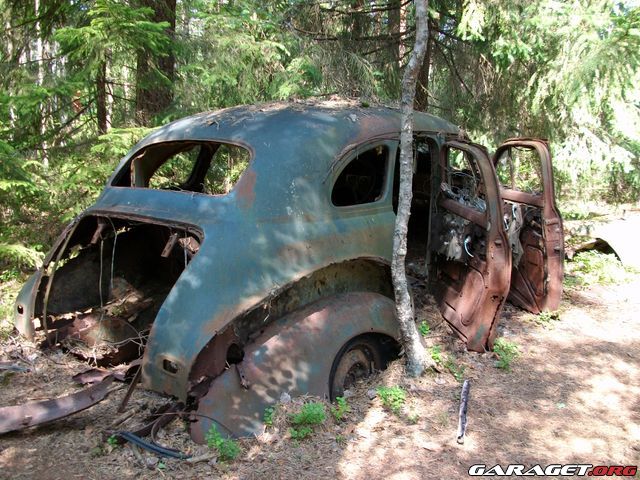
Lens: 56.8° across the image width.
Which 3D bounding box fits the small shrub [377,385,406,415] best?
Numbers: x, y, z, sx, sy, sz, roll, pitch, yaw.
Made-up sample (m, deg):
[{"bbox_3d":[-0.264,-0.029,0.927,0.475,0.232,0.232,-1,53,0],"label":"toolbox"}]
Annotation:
[{"bbox_3d":[0.339,0.747,2.813,0.136,0.117,0.130,1,9,7],"label":"small shrub"}]

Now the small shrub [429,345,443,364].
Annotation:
[{"bbox_3d":[0.667,0.657,3.423,0.077,0.101,0.080,2,9,11],"label":"small shrub"}]

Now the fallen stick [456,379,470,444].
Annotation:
[{"bbox_3d":[0.696,0.793,2.859,0.045,0.040,0.712,2,10,15],"label":"fallen stick"}]

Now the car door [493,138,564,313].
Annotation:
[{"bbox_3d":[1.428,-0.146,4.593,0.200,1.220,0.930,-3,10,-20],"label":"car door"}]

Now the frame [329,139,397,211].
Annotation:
[{"bbox_3d":[0.247,-0.372,3.364,0.090,0.410,0.560,1,8,37],"label":"frame"}]

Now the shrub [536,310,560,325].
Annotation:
[{"bbox_3d":[1.557,0.520,4.037,0.156,0.076,0.140,4,10,21],"label":"shrub"}]

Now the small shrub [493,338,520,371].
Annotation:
[{"bbox_3d":[1.044,0.633,3.326,0.149,0.154,0.140,3,10,18],"label":"small shrub"}]

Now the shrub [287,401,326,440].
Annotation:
[{"bbox_3d":[-0.059,0.771,2.575,0.165,0.143,0.150,0,9,-1],"label":"shrub"}]

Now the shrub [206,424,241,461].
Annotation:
[{"bbox_3d":[-0.391,0.811,2.409,0.132,0.119,0.130,-2,9,-10],"label":"shrub"}]

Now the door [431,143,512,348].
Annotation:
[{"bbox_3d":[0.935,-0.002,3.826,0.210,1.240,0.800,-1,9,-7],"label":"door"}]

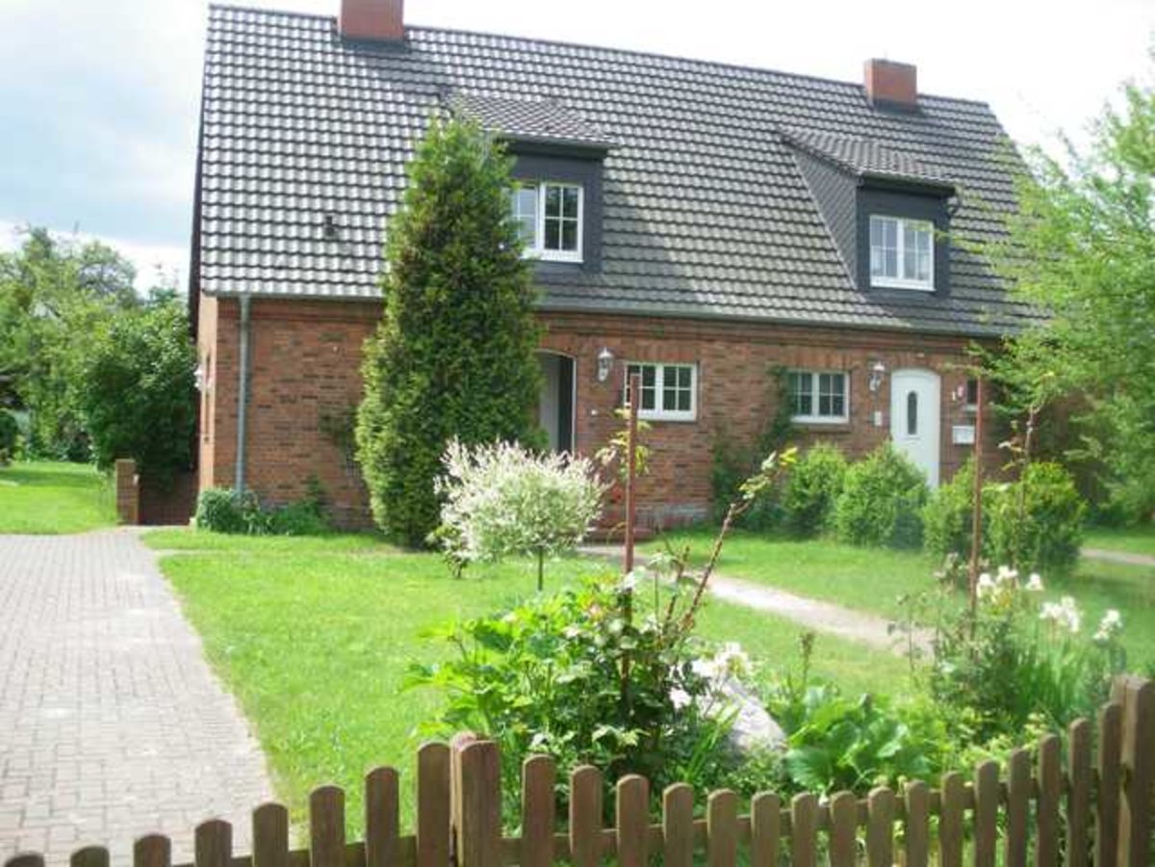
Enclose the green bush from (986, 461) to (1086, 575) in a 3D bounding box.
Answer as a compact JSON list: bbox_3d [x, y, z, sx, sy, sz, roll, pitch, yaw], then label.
[{"bbox_3d":[5.598,0.989,14.600,1.200,1.320,1.200,1,-1,-19],"label":"green bush"}]

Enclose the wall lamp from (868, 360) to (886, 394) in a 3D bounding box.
[{"bbox_3d":[5.308,-1.001,21.266,0.220,0.554,0.270,1,-1,-18],"label":"wall lamp"}]

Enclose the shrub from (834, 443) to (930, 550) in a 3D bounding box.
[{"bbox_3d":[4.328,0.889,17.066,1.313,1.491,1.313,1,-1,-18],"label":"shrub"}]

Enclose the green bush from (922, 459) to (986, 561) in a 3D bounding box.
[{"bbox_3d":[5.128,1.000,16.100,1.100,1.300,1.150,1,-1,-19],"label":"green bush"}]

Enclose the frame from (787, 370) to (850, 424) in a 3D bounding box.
[{"bbox_3d":[4.227,-0.639,21.142,1.255,0.941,0.100,1,-1,-18],"label":"frame"}]

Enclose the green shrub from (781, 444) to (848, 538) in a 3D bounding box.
[{"bbox_3d":[3.714,0.891,18.690,1.093,1.468,1.093,1,-1,-18],"label":"green shrub"}]

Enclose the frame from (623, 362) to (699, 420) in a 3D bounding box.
[{"bbox_3d":[1.406,-0.693,20.233,1.315,0.998,0.100,1,-1,-18],"label":"frame"}]

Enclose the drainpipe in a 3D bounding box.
[{"bbox_3d":[-5.023,-0.396,17.986,0.110,3.403,0.110,1,-1,-18],"label":"drainpipe"}]

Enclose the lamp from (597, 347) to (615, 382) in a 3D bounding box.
[{"bbox_3d":[0.466,-1.129,19.708,0.220,0.553,0.270,1,-1,-18],"label":"lamp"}]

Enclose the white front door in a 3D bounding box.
[{"bbox_3d":[6.123,-0.026,21.741,1.067,2.300,0.100,1,-1,-18],"label":"white front door"}]

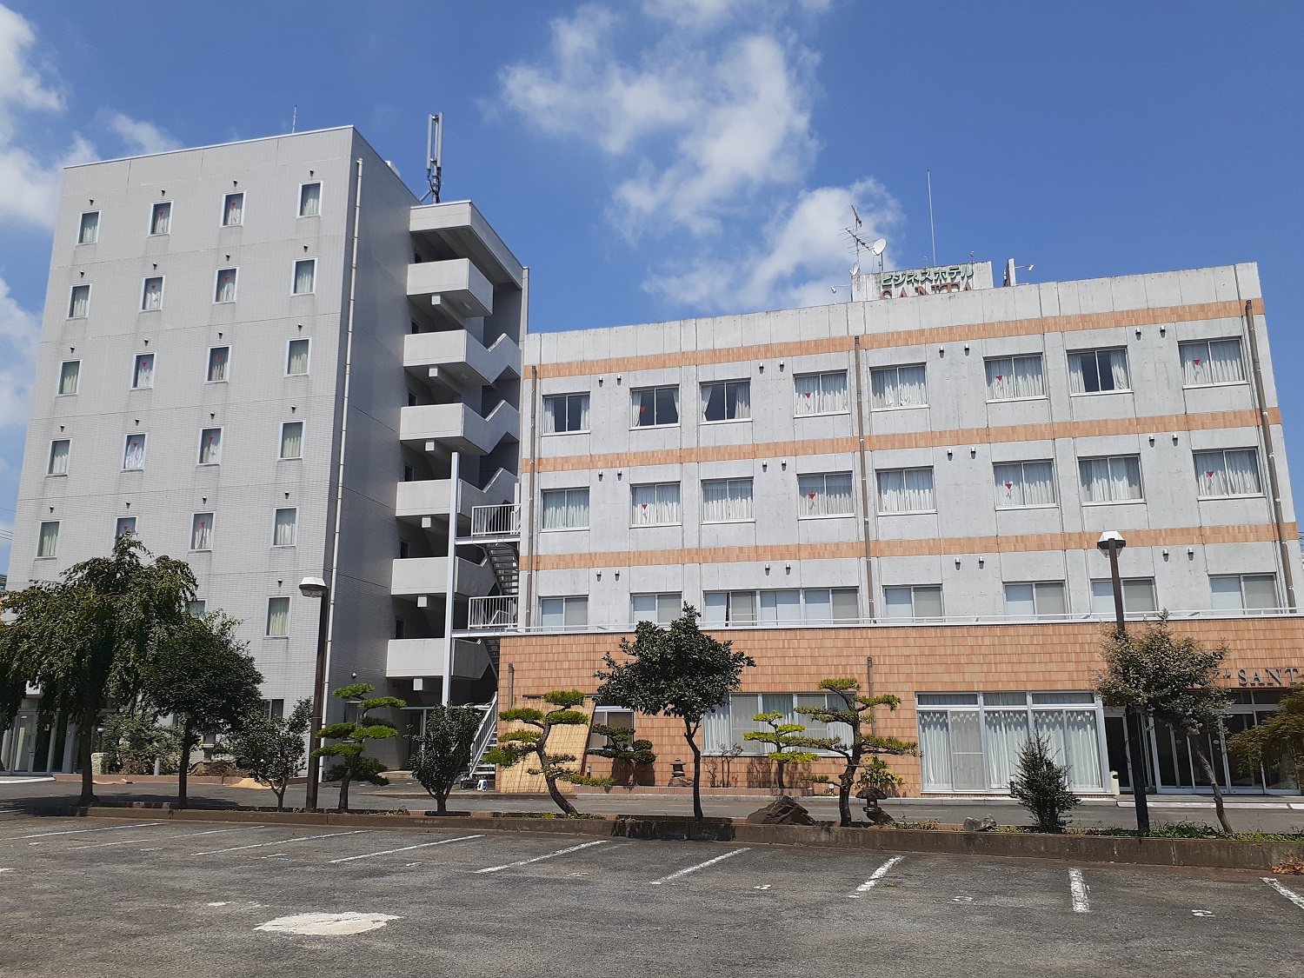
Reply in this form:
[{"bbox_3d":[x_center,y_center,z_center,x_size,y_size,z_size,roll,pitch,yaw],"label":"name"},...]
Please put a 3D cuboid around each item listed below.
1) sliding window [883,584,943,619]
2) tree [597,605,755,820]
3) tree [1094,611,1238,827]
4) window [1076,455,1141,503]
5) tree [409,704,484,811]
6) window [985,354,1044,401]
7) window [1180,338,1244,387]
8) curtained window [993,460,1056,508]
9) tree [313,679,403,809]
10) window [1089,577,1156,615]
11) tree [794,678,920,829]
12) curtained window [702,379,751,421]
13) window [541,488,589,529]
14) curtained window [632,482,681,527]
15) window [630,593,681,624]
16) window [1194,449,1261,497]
[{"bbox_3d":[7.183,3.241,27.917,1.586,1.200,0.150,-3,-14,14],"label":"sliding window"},{"bbox_3d":[0.433,4.014,18.472,2.848,3.831,2.705,0,-13,1],"label":"tree"},{"bbox_3d":[7.988,3.638,15.828,1.919,3.273,1.823,-3,-14,14],"label":"tree"},{"bbox_3d":[12.454,-0.249,27.558,1.562,1.345,0.150,-3,-13,13],"label":"window"},{"bbox_3d":[-4.072,5.341,20.245,1.480,2.100,1.350,2,-13,-11],"label":"tree"},{"bbox_3d":[10.279,-3.141,28.776,1.570,1.348,0.150,-3,-13,13],"label":"window"},{"bbox_3d":[15.118,-3.389,27.415,1.597,1.349,0.150,-3,-14,14],"label":"window"},{"bbox_3d":[10.165,-0.116,27.755,1.579,1.321,0.150,-3,-14,13],"label":"curtained window"},{"bbox_3d":[-5.884,5.191,20.432,1.813,2.500,1.631,-3,-14,14],"label":"tree"},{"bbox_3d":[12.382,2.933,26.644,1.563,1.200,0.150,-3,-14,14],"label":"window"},{"bbox_3d":[3.457,4.502,17.423,2.080,2.452,1.750,-3,-13,11],"label":"tree"},{"bbox_3d":[2.287,-2.713,31.628,1.590,1.341,0.150,-3,-13,13],"label":"curtained window"},{"bbox_3d":[-2.654,0.639,31.182,1.534,1.312,0.150,-3,-13,13],"label":"window"},{"bbox_3d":[0.115,0.484,30.168,1.544,1.276,0.150,-3,-14,13],"label":"curtained window"},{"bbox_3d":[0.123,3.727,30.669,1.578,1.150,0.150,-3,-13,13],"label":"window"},{"bbox_3d":[15.060,-0.410,26.580,1.562,1.324,0.150,-3,-14,13],"label":"window"}]

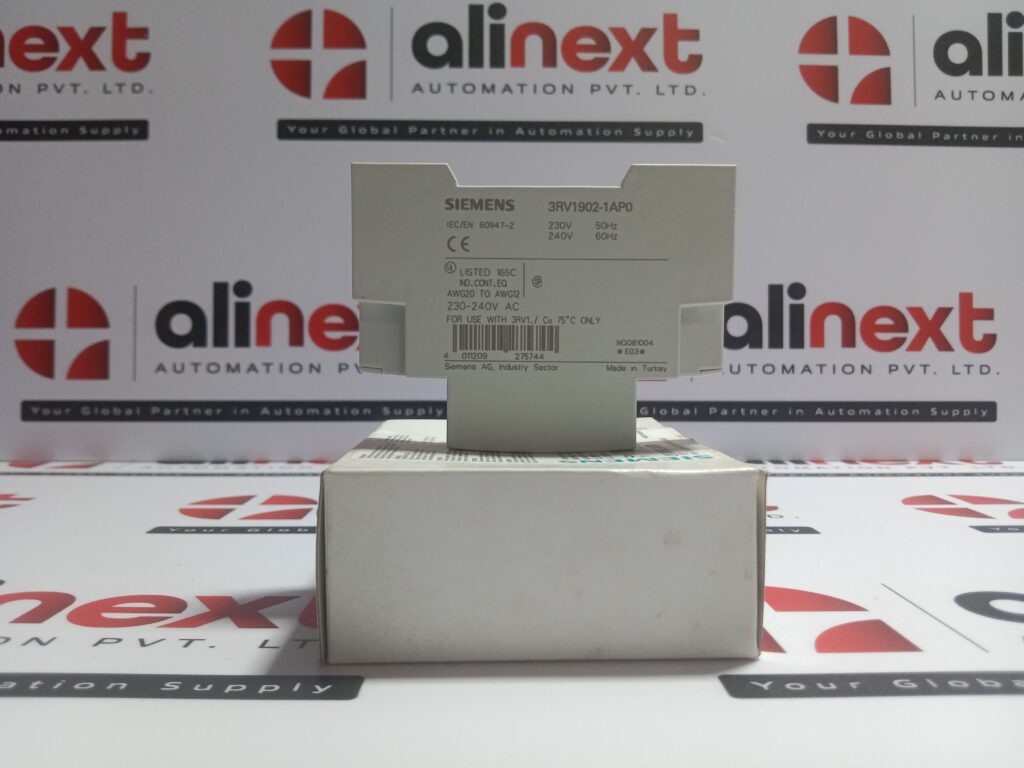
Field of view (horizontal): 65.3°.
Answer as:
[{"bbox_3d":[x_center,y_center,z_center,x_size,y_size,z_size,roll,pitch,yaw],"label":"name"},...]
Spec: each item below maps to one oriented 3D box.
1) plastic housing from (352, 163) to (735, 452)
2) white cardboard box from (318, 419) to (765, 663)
[{"bbox_3d":[0.007,-0.018,0.198,0.090,0.068,0.019,0,3,-1],"label":"plastic housing"},{"bbox_3d":[0.004,0.035,0.213,0.091,0.040,0.099,0,3,-2],"label":"white cardboard box"}]

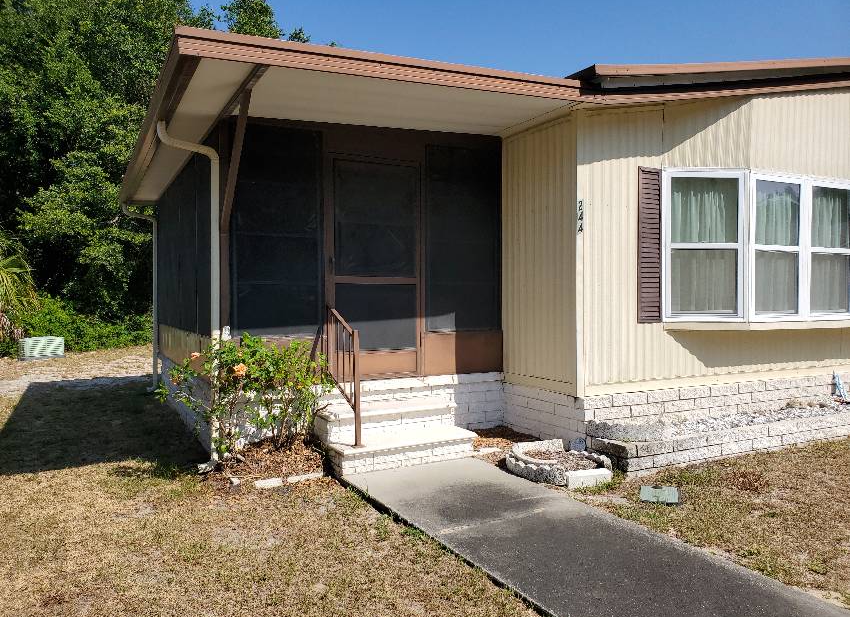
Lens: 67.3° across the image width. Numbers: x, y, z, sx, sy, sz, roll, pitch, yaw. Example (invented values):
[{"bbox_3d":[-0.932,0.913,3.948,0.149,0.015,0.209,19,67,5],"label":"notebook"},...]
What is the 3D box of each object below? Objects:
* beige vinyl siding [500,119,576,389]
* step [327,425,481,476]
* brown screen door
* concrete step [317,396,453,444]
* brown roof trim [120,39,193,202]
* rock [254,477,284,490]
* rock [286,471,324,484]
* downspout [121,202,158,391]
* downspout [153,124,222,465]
[{"bbox_3d":[1.095,-0.475,6.136,0.061,2.505,1.121,0,1,-28],"label":"beige vinyl siding"},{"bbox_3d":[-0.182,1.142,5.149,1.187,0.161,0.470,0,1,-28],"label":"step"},{"bbox_3d":[-0.465,-0.341,5.942,0.955,2.015,0.051,0,1,-28],"label":"brown screen door"},{"bbox_3d":[-0.380,0.971,5.628,1.202,0.207,0.646,0,1,-28],"label":"concrete step"},{"bbox_3d":[-2.987,-1.599,6.720,0.141,0.212,6.212,0,1,-28],"label":"brown roof trim"},{"bbox_3d":[-1.077,1.215,4.452,0.202,0.045,0.106,0,1,-28],"label":"rock"},{"bbox_3d":[-0.863,1.214,4.618,0.283,0.038,0.086,0,1,-28],"label":"rock"},{"bbox_3d":[-4.209,-0.156,9.426,0.495,2.727,0.091,0,1,-28],"label":"downspout"},{"bbox_3d":[-1.884,-0.116,5.092,0.495,2.722,0.091,0,1,-28],"label":"downspout"}]

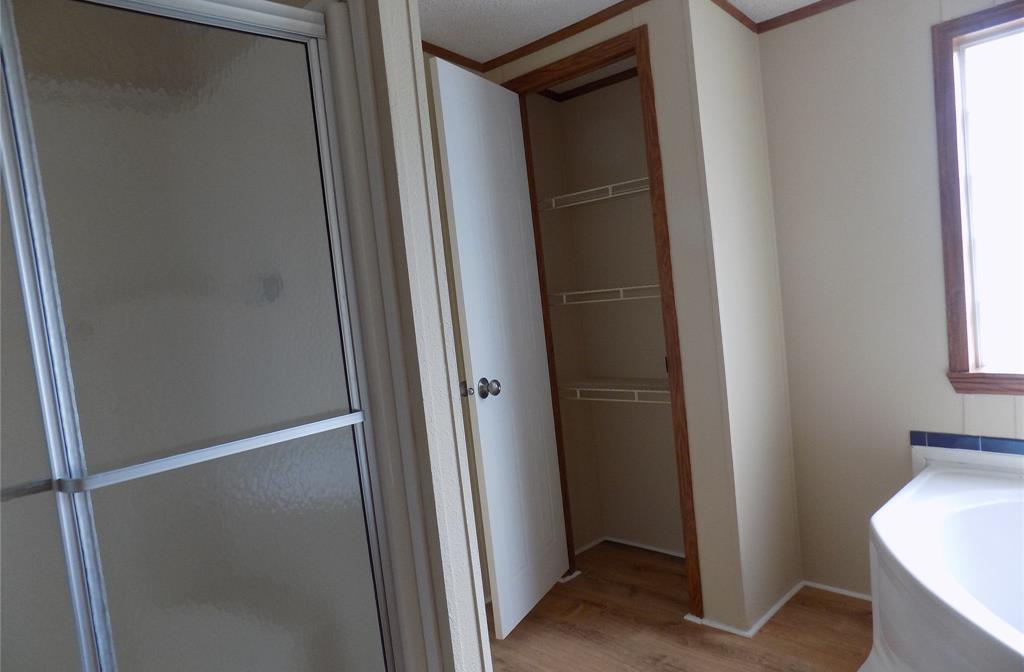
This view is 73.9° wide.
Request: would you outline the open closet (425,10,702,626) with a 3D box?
[{"bbox_3d":[0.274,0.006,2.614,0.753,2.118,0.996,-3,5,45],"label":"open closet"}]

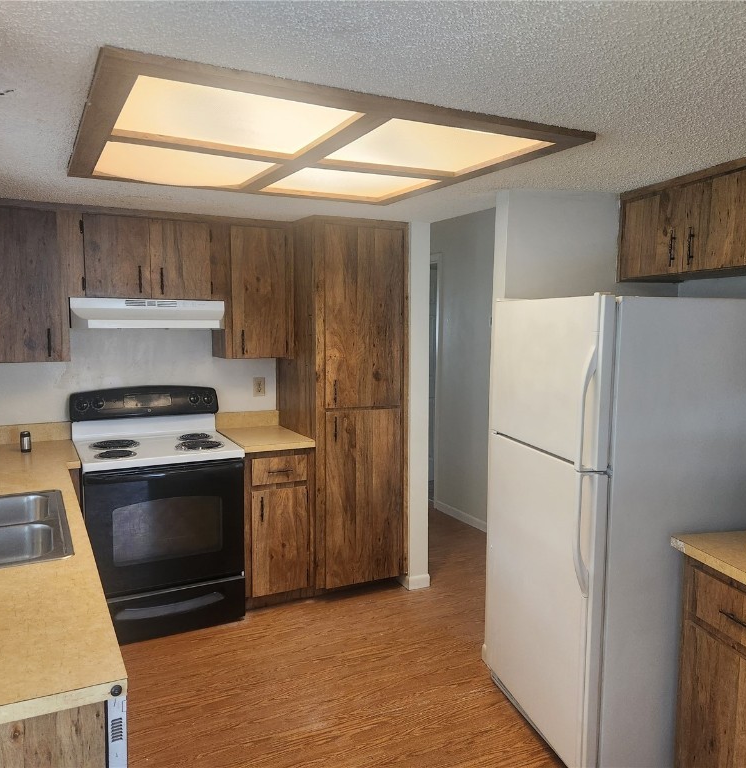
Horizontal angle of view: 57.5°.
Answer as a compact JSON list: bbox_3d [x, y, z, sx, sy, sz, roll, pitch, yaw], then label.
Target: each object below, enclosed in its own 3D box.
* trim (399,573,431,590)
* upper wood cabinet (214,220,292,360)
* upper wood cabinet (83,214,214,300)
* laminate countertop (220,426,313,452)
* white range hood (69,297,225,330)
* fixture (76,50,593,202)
[{"bbox_3d":[0.252,1.173,4.122,0.145,0.081,0.120,-2,6,-27],"label":"trim"},{"bbox_3d":[-0.709,-0.542,4.015,0.405,0.763,0.325,-2,6,-27],"label":"upper wood cabinet"},{"bbox_3d":[-1.234,-0.680,3.735,0.690,0.435,0.325,-2,6,-27],"label":"upper wood cabinet"},{"bbox_3d":[-0.646,0.317,3.946,0.419,0.037,0.635,-2,6,-27],"label":"laminate countertop"},{"bbox_3d":[-1.239,-0.381,3.696,0.760,0.153,0.444,-2,6,-27],"label":"white range hood"},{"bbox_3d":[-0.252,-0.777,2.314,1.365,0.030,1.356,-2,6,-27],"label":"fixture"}]

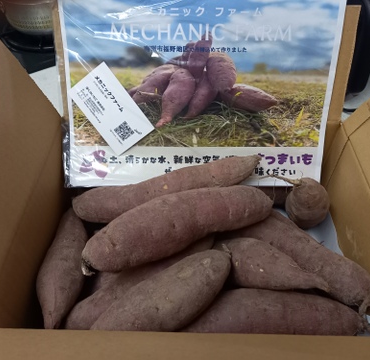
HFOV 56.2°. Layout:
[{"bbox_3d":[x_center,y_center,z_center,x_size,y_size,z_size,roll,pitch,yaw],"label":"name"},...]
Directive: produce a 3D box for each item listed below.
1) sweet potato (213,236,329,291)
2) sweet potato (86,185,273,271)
[{"bbox_3d":[0.080,0.083,0.322,0.109,0.042,0.042,17,51,15],"label":"sweet potato"},{"bbox_3d":[-0.002,0.039,0.324,0.188,0.050,0.052,-16,52,-14],"label":"sweet potato"}]

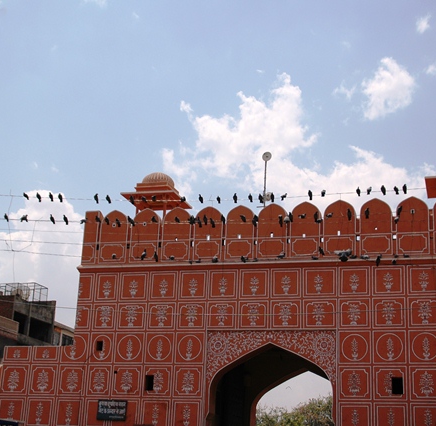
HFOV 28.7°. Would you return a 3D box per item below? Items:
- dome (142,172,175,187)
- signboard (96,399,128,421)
[{"bbox_3d":[-3.216,-1.708,46.508,1.743,1.017,1.743,-3,-19,16],"label":"dome"},{"bbox_3d":[-4.593,8.563,36.983,1.347,0.865,0.060,-3,-19,16],"label":"signboard"}]

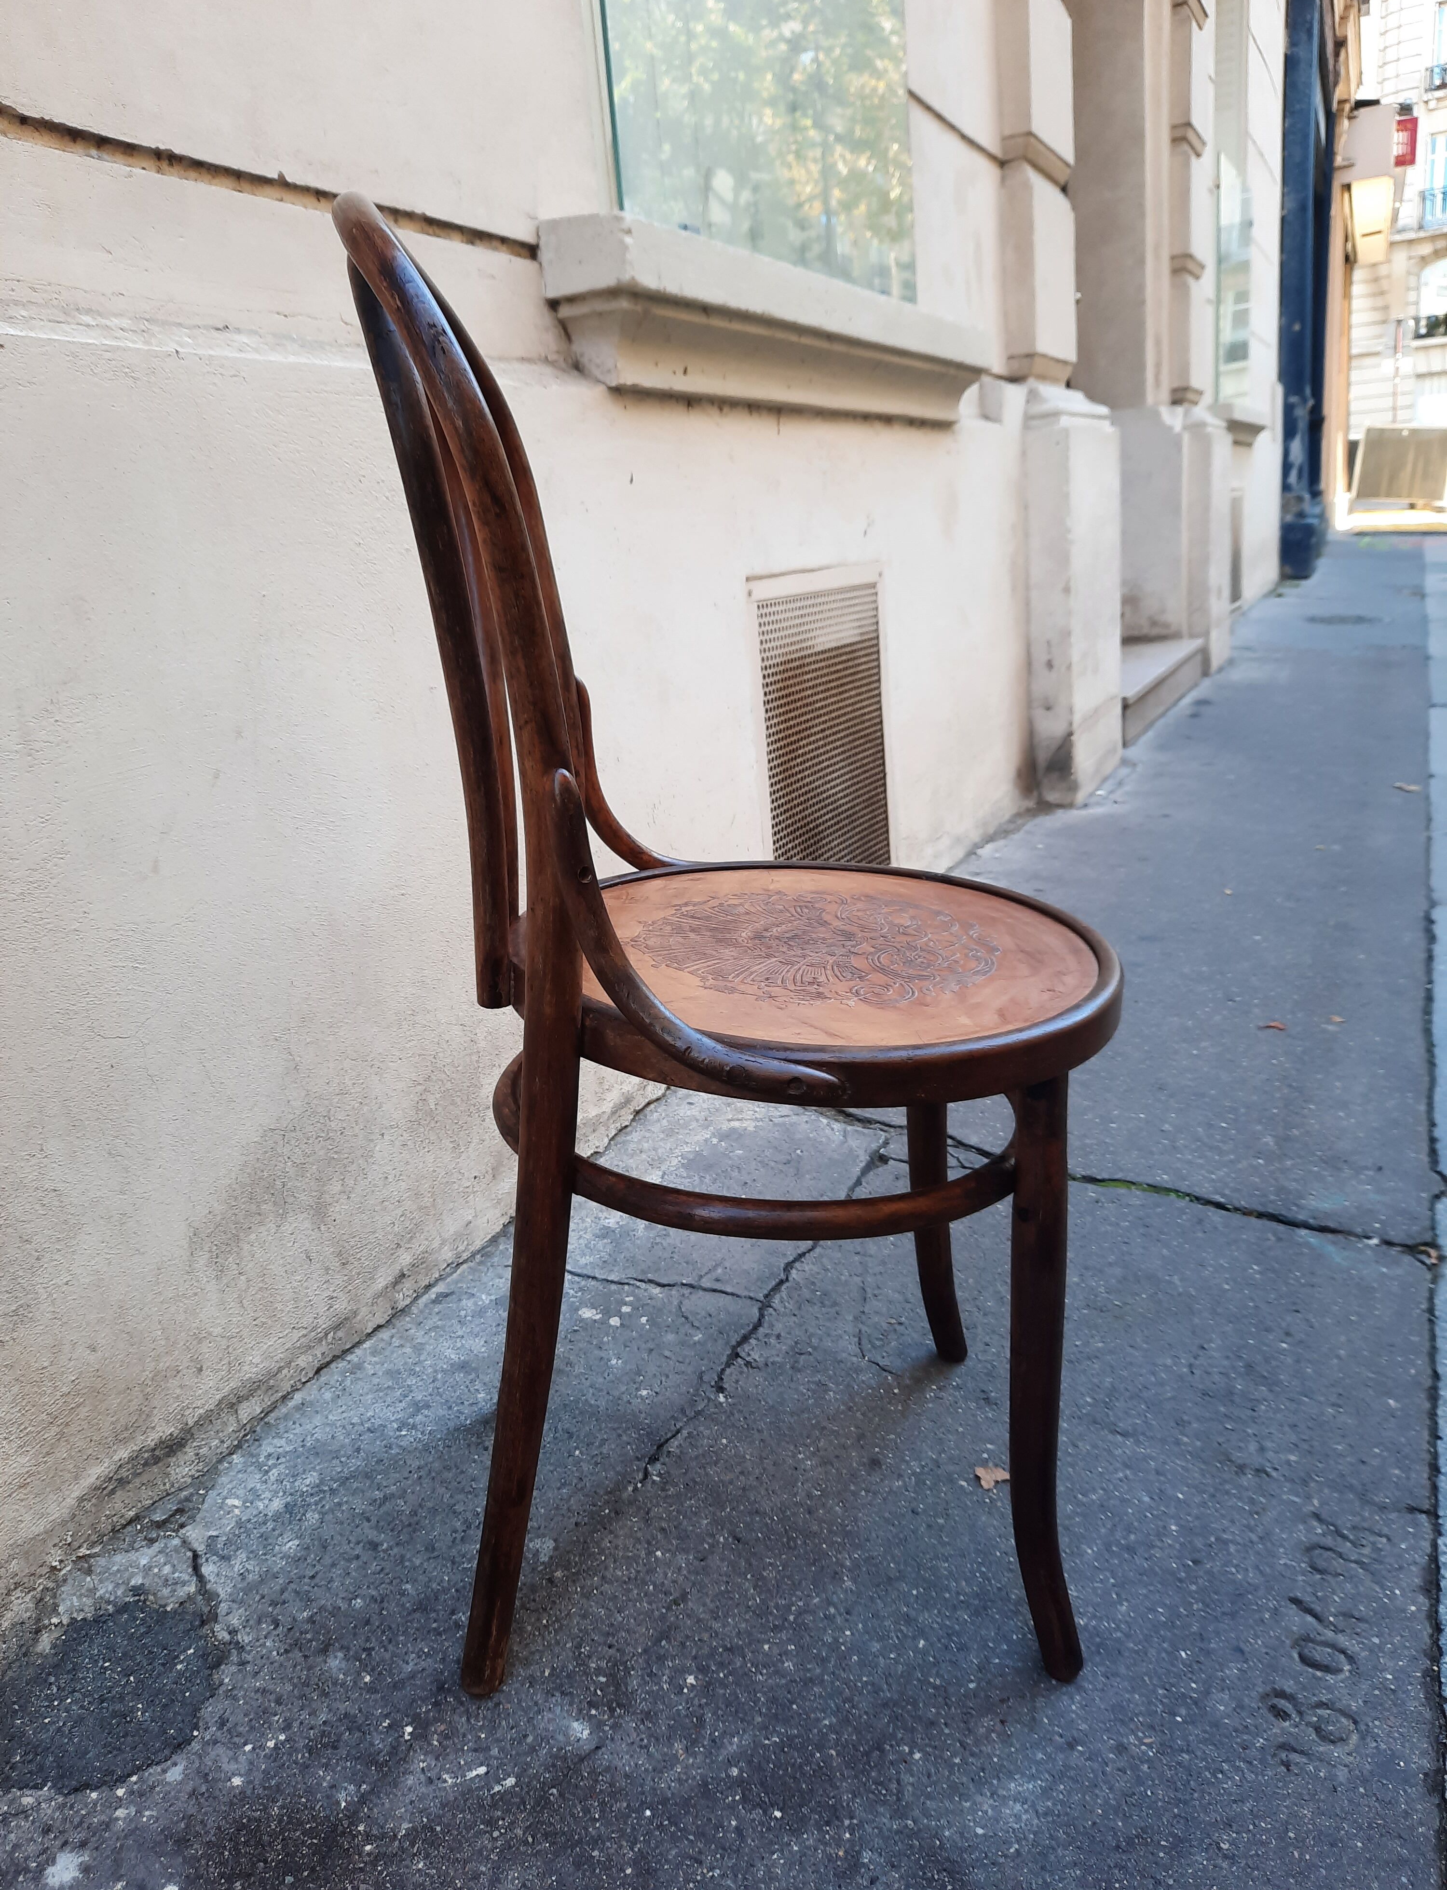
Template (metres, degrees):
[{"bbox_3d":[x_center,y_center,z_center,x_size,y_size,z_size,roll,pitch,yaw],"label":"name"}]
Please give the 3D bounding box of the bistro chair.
[{"bbox_3d":[0.017,0.003,0.953,0.506,0.903,0.420,0,18,-3],"label":"bistro chair"}]

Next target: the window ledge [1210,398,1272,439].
[{"bbox_3d":[2.230,-2.213,5.984,0.105,0.142,1.350,3,18,27],"label":"window ledge"}]

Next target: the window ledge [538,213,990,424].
[{"bbox_3d":[0.159,-0.883,2.068,0.110,0.160,1.350,3,18,27],"label":"window ledge"}]

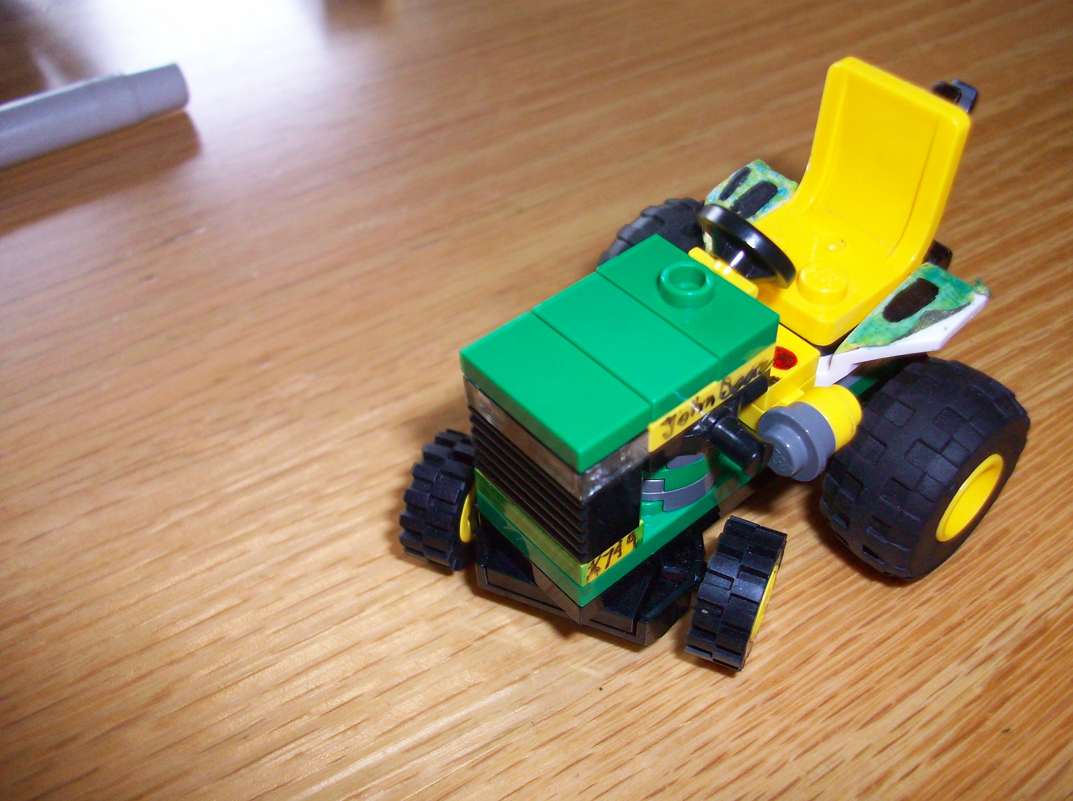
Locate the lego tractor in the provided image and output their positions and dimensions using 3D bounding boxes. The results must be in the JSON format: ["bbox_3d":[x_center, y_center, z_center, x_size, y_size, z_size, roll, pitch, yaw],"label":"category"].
[{"bbox_3d":[0.018,-0.004,0.108,0.064,0.046,0.049,-33,53,-25],"label":"lego tractor"}]

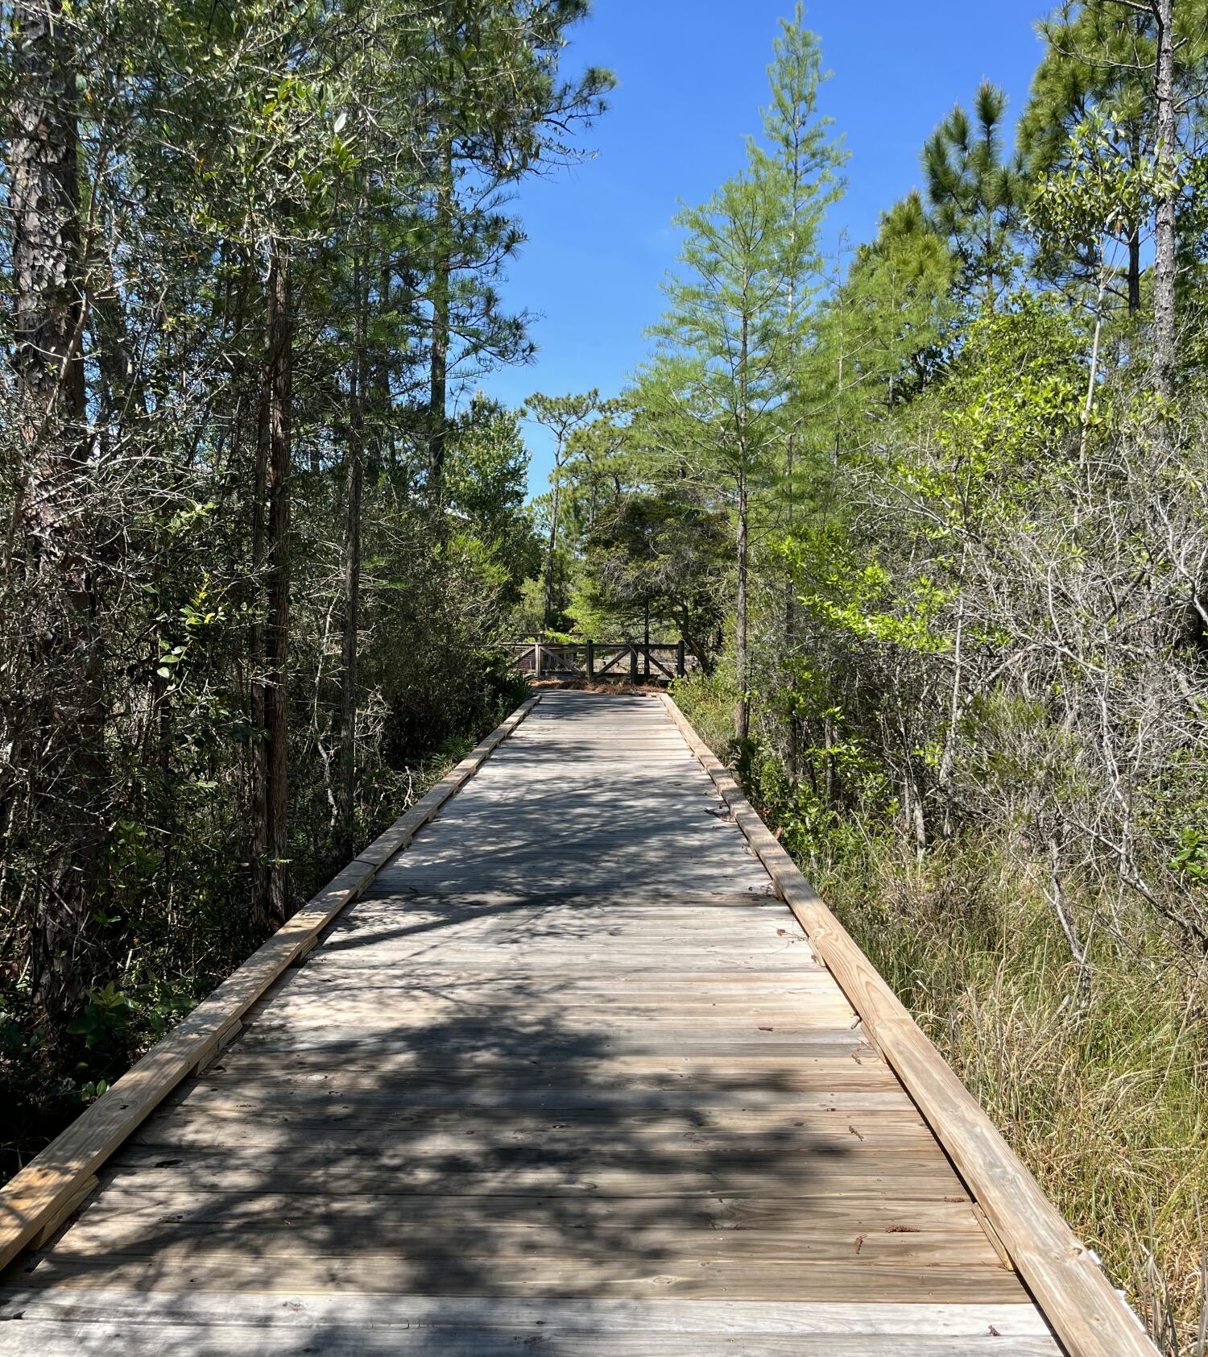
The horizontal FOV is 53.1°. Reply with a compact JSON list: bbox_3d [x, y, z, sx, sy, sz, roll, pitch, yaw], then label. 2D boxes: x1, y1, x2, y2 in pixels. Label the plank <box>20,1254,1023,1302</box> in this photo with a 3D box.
[{"bbox_3d":[-0.183,1.288,2.562,2.380,0.038,0.143,0,3,1],"label":"plank"}]

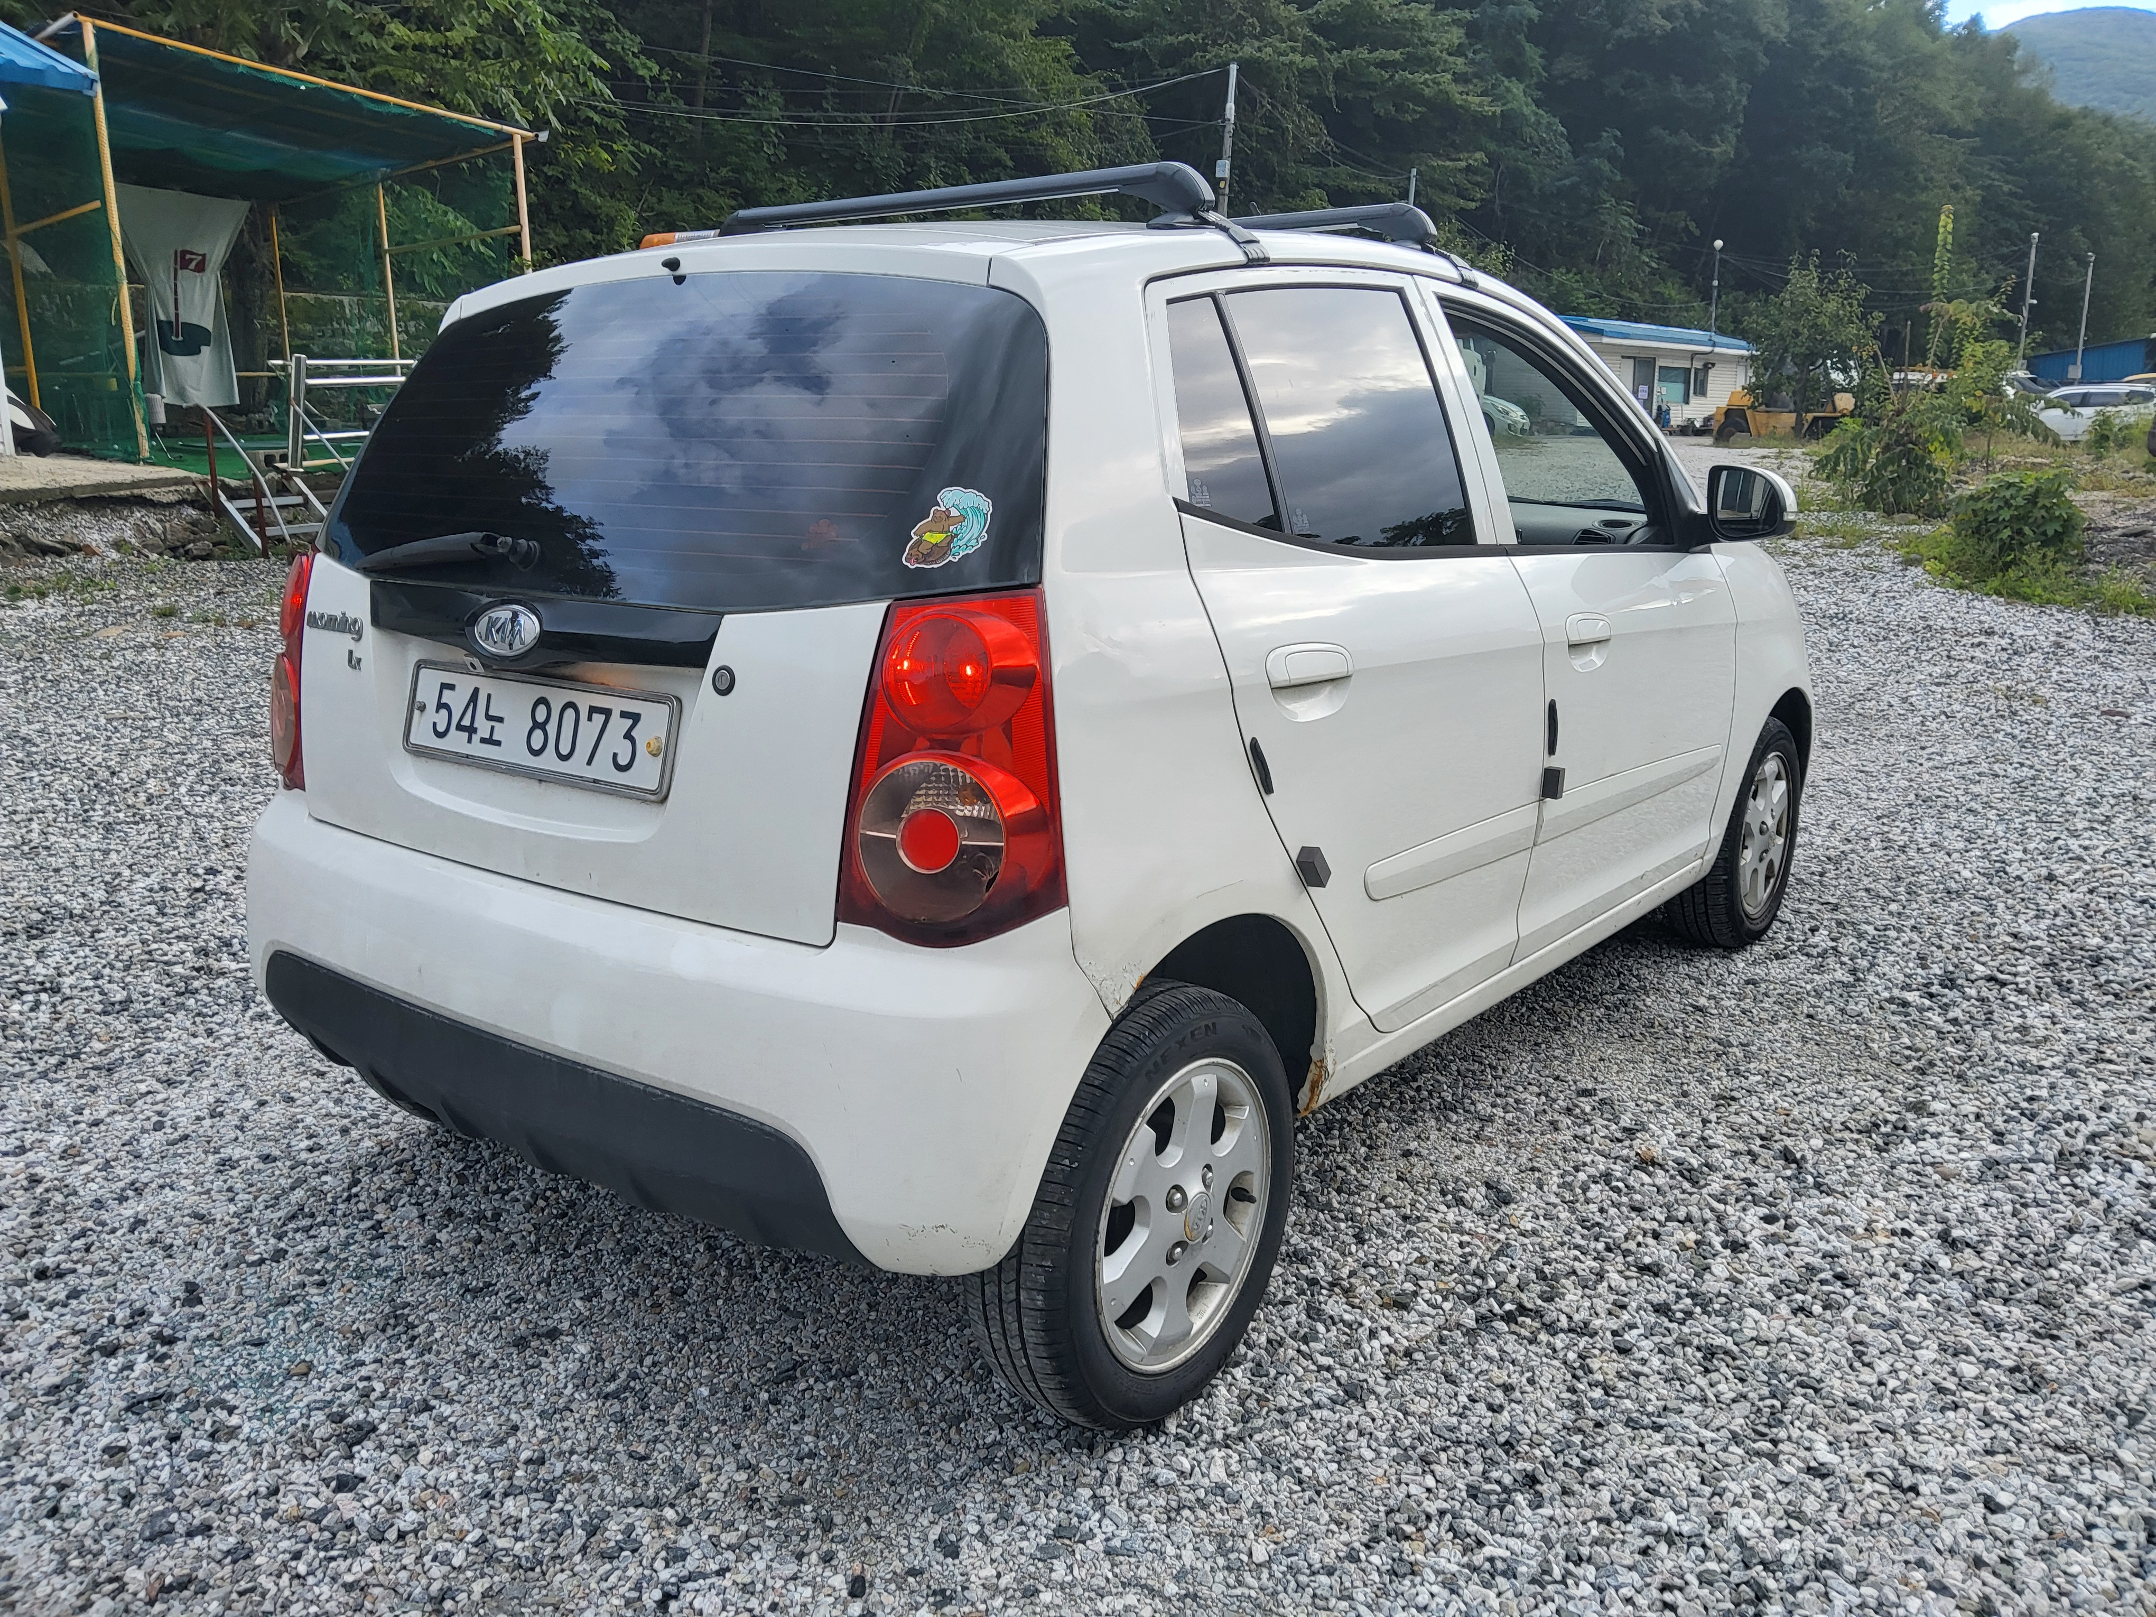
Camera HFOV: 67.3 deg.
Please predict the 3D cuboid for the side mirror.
[{"bbox_3d":[1.301,-0.589,3.123,0.170,0.145,0.120,9,16,37],"label":"side mirror"}]

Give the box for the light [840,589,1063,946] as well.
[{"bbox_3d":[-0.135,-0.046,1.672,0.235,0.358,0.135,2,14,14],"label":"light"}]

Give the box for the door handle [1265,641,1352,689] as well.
[{"bbox_3d":[0.288,-0.181,1.998,0.040,0.054,0.200,9,16,37],"label":"door handle"}]

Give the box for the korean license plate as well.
[{"bbox_3d":[-0.687,-0.103,2.021,0.540,0.128,0.025,9,6,37],"label":"korean license plate"}]

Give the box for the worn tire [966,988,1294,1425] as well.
[{"bbox_3d":[0.088,0.487,2.029,0.167,0.547,0.547,9,16,37],"label":"worn tire"}]

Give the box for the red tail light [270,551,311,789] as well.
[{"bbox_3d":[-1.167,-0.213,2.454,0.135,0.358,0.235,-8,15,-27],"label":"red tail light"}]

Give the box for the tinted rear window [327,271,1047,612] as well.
[{"bbox_3d":[-0.585,-0.466,2.078,1.430,0.482,0.102,9,-15,37],"label":"tinted rear window"}]

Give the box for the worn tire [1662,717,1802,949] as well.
[{"bbox_3d":[1.550,0.043,3.841,0.167,0.547,0.547,9,16,37],"label":"worn tire"}]

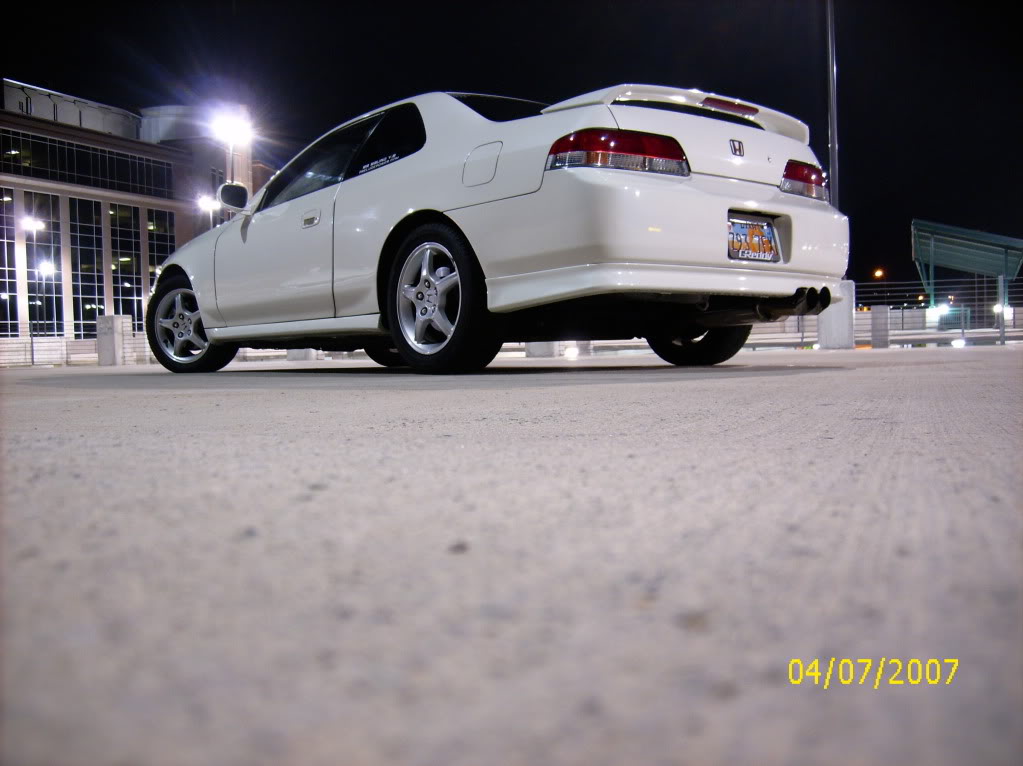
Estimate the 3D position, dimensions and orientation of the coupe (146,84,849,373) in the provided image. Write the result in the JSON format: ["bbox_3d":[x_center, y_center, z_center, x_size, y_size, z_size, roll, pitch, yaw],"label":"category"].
[{"bbox_3d":[-0.493,-0.727,5.218,1.770,1.315,4.520,-3,2,-39],"label":"coupe"}]

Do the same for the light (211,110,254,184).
[{"bbox_3d":[-9.940,-5.020,34.100,0.500,8.700,1.400,0,2,29],"label":"light"}]

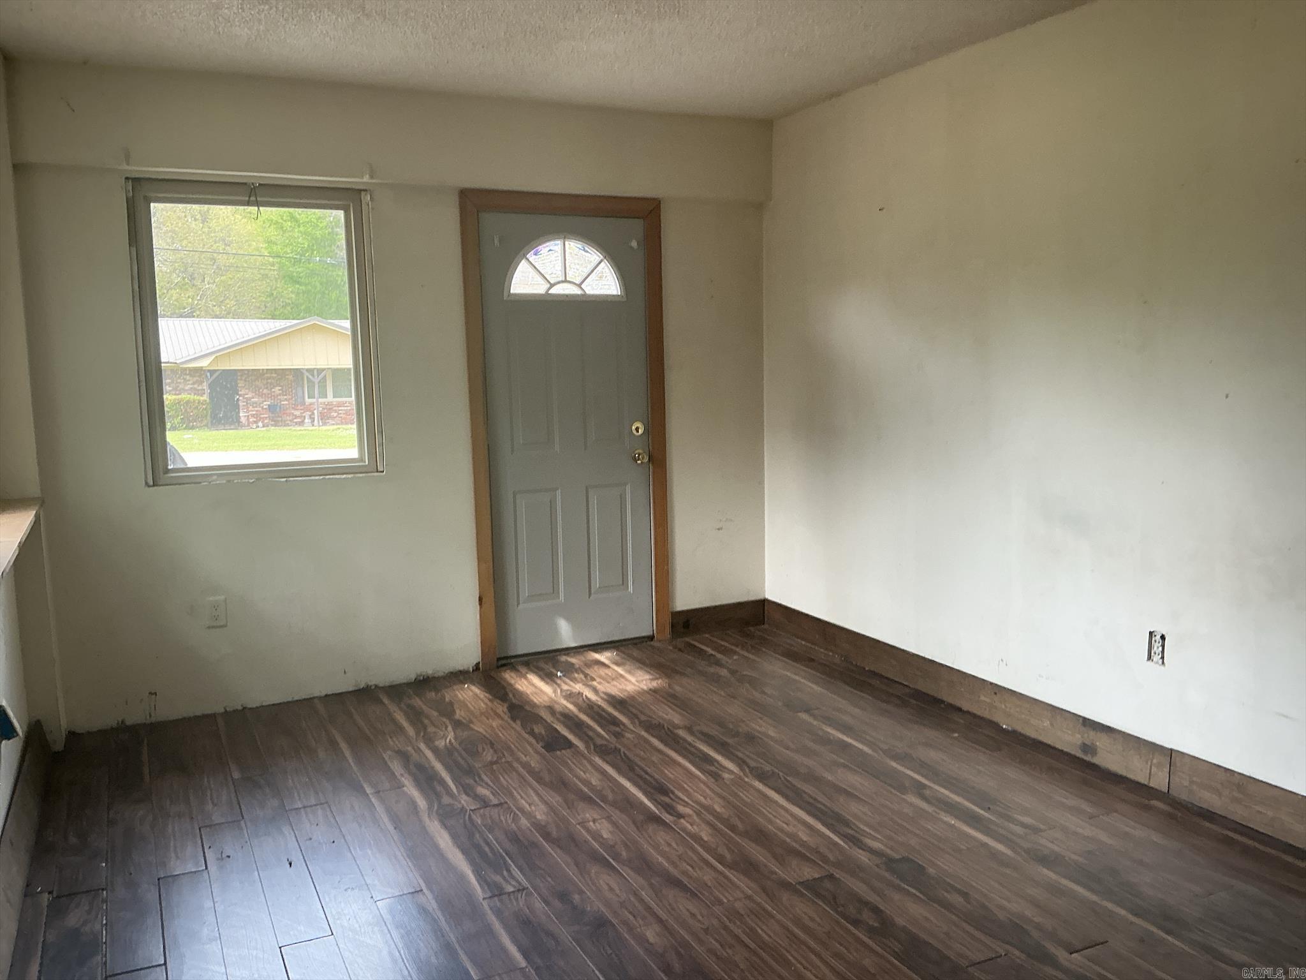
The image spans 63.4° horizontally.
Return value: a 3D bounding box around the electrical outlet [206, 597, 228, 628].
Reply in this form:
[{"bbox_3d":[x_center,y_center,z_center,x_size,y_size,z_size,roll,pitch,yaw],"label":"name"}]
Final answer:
[{"bbox_3d":[-1.768,0.499,4.284,0.072,0.117,0.012,-5,8,-26],"label":"electrical outlet"}]

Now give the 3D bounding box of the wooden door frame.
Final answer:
[{"bbox_3d":[-0.383,-0.276,4.909,0.965,2.120,0.110,-5,8,-26],"label":"wooden door frame"}]

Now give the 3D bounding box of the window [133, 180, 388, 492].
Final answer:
[{"bbox_3d":[-1.583,-0.627,4.279,0.910,1.175,0.090,-5,8,-26],"label":"window"}]

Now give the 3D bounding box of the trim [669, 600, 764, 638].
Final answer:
[{"bbox_3d":[0.340,0.653,5.332,0.547,0.135,0.020,-5,8,-26],"label":"trim"}]

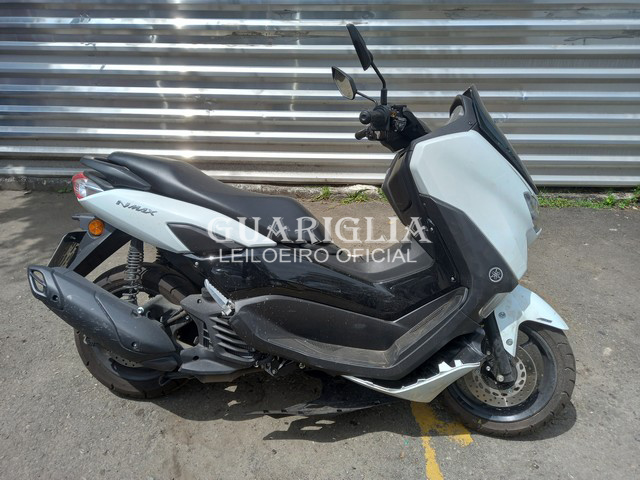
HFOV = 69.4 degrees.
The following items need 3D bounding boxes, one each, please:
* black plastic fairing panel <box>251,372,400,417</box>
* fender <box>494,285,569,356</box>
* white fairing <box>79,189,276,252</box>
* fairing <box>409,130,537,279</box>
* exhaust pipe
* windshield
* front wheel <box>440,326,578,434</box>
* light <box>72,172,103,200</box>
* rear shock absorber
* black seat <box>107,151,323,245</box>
[{"bbox_3d":[0.020,0.562,1.669,0.520,0.080,0.180,0,21,-2],"label":"black plastic fairing panel"},{"bbox_3d":[0.683,0.258,1.550,0.285,0.235,0.185,4,12,14],"label":"fender"},{"bbox_3d":[-0.493,-0.065,1.560,0.739,0.207,0.113,3,7,9],"label":"white fairing"},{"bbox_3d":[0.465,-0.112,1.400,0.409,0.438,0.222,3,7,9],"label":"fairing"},{"bbox_3d":[-0.736,0.263,1.606,0.580,0.155,0.145,29,12,3],"label":"exhaust pipe"},{"bbox_3d":[0.566,-0.300,1.500,0.090,0.400,0.310,-32,3,12],"label":"windshield"},{"bbox_3d":[0.620,0.447,1.605,0.484,0.484,0.110,4,12,14],"label":"front wheel"},{"bbox_3d":[-0.834,-0.203,1.712,0.160,0.100,0.230,3,9,8],"label":"light"},{"bbox_3d":[-0.650,0.112,1.621,0.060,0.290,0.060,10,10,7],"label":"rear shock absorber"},{"bbox_3d":[-0.387,-0.155,1.662,0.820,0.296,0.315,3,7,9],"label":"black seat"}]

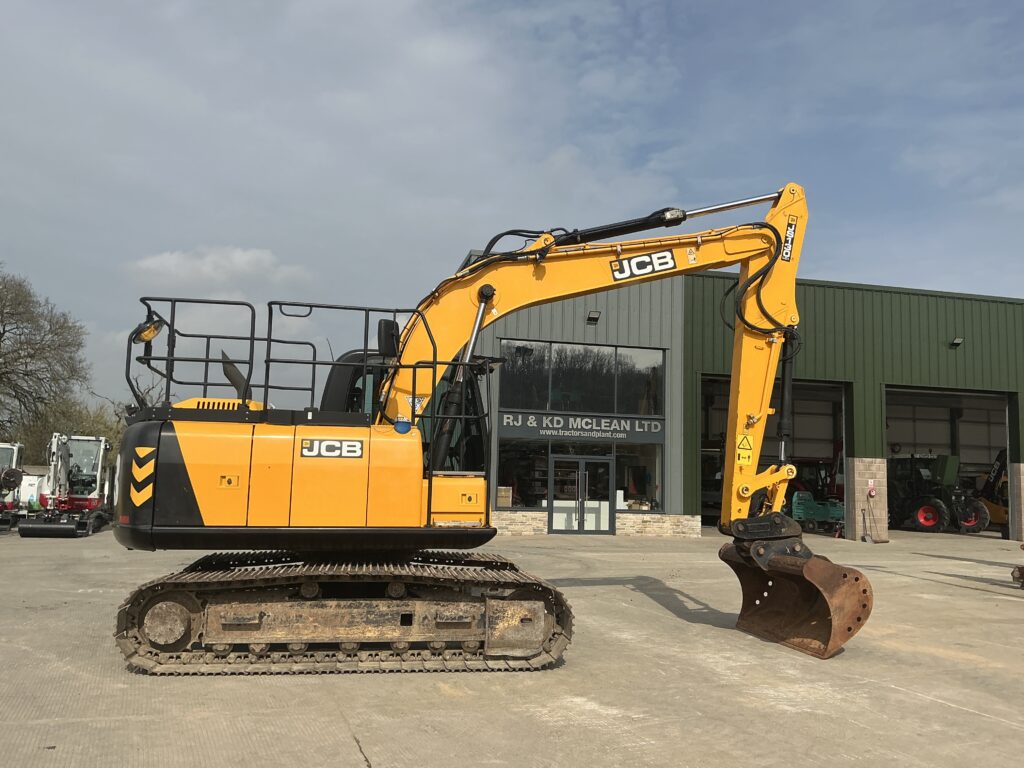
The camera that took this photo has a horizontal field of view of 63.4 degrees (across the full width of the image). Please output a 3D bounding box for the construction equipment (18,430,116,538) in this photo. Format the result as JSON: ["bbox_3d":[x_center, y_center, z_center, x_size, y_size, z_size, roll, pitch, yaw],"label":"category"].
[{"bbox_3d":[-10.867,2.339,20.225,1.500,2.380,3.400,4,-6,-19],"label":"construction equipment"}]

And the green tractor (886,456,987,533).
[{"bbox_3d":[14.202,3.764,28.928,2.100,2.650,4.100,3,-6,-16],"label":"green tractor"}]

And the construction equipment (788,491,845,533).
[{"bbox_3d":[10.468,4.280,27.969,2.100,1.320,1.250,-1,-7,24],"label":"construction equipment"}]

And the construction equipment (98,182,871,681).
[{"bbox_3d":[-0.026,0.126,8.584,7.130,4.930,2.600,2,-6,-8],"label":"construction equipment"}]

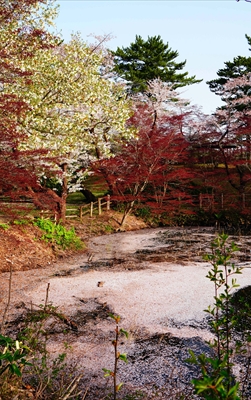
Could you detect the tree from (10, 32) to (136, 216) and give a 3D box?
[{"bbox_3d":[-2.407,-3.262,18.000,5.714,8.458,5.200,0,2,0],"label":"tree"}]

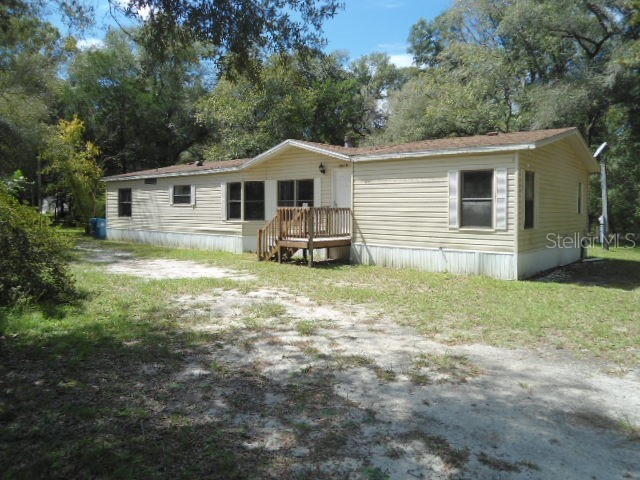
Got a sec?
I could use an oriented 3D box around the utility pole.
[{"bbox_3d":[12.338,-1.914,21.053,0.620,4.708,0.420,0,3,-9],"label":"utility pole"}]

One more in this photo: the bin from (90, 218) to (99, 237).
[{"bbox_3d":[-12.008,-0.625,25.690,0.620,1.070,0.720,0,3,-10],"label":"bin"}]

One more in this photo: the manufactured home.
[{"bbox_3d":[-0.510,-1.697,20.668,20.613,4.030,7.960,3,4,40],"label":"manufactured home"}]

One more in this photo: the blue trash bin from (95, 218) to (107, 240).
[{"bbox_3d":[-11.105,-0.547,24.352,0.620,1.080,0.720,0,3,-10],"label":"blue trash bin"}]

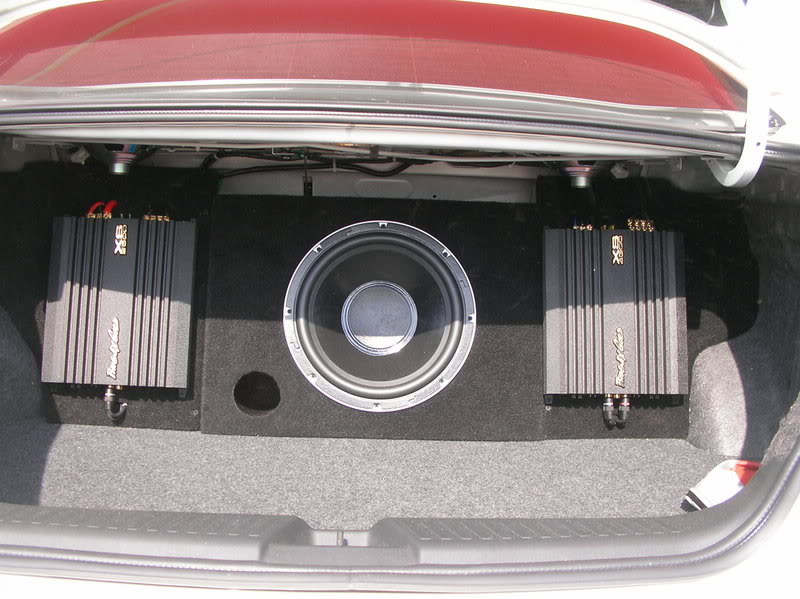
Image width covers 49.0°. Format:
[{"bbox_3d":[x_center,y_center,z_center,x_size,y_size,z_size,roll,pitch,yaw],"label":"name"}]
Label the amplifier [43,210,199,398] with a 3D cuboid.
[{"bbox_3d":[-0.443,0.009,1.416,0.233,0.280,0.057,1,-8,1],"label":"amplifier"}]

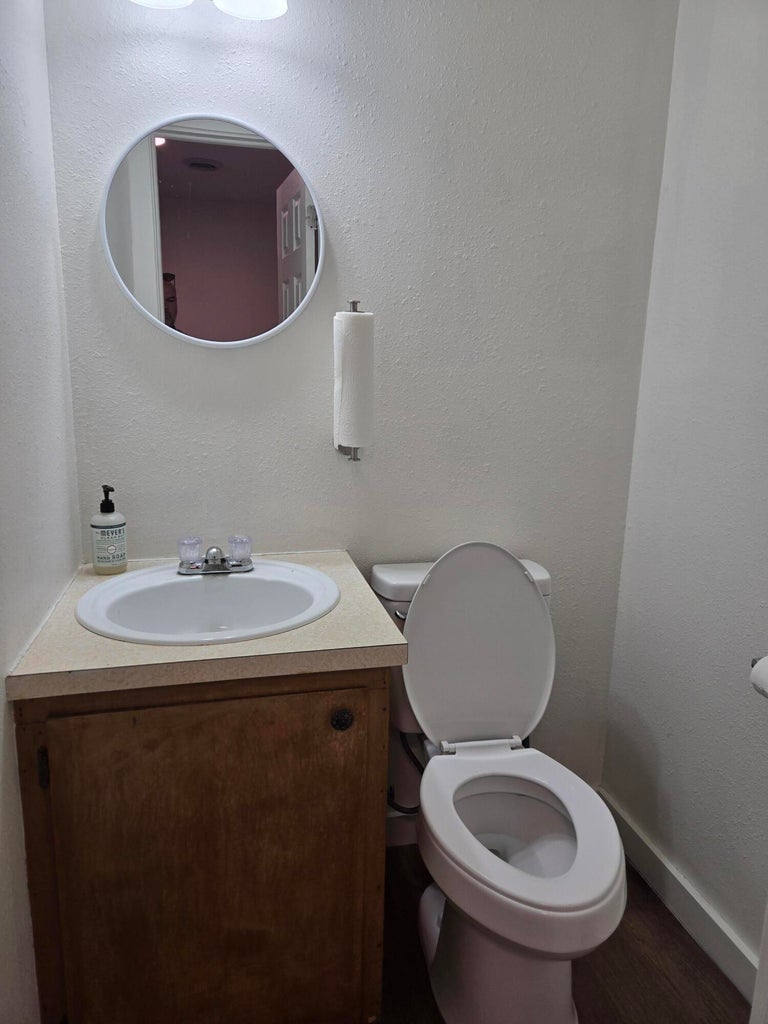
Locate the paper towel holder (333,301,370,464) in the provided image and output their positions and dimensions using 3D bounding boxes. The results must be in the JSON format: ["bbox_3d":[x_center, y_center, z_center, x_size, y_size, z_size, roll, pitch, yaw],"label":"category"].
[{"bbox_3d":[-0.070,-0.286,1.505,0.055,0.342,0.086,-2,12,-13],"label":"paper towel holder"}]

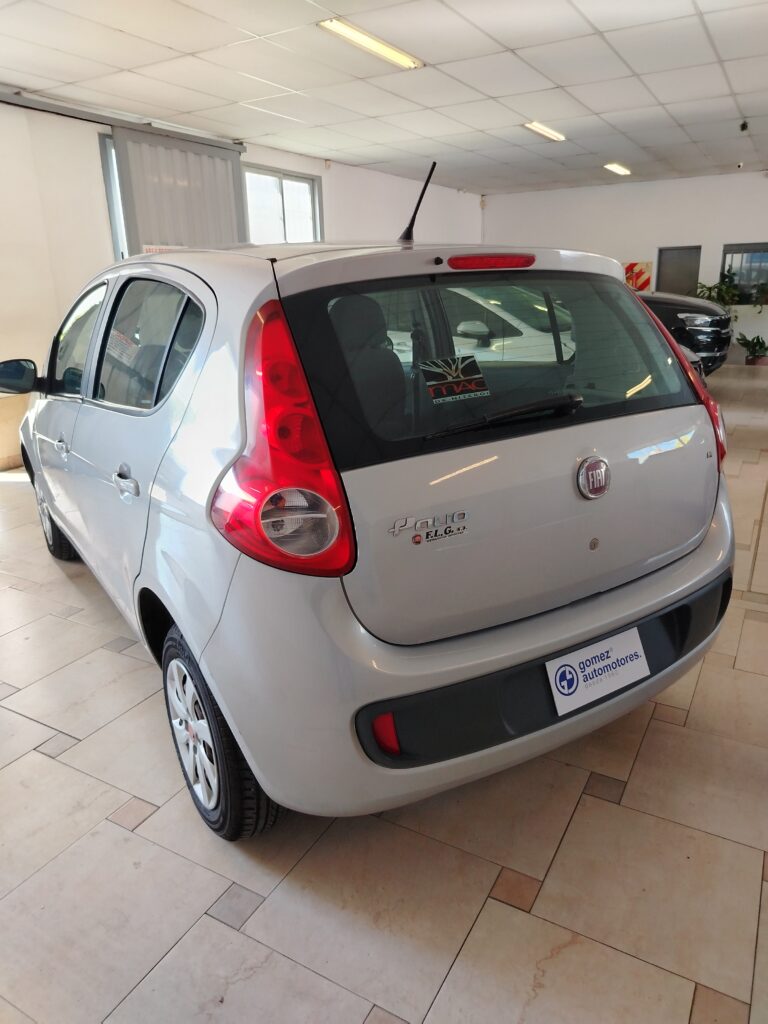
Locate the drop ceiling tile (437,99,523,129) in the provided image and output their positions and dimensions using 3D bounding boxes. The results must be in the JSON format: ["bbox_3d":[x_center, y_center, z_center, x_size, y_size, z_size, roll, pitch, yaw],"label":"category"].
[{"bbox_3d":[0.986,-3.850,6.884,0.605,0.020,1.210,8,20,28],"label":"drop ceiling tile"}]

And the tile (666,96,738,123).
[{"bbox_3d":[3.183,-3.970,7.023,0.600,0.020,1.200,8,21,28],"label":"tile"}]

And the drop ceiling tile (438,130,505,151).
[{"bbox_3d":[1.050,-4.220,8.081,0.607,0.020,1.215,8,20,28],"label":"drop ceiling tile"}]

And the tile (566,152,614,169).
[{"bbox_3d":[2.803,-4.896,9.922,0.600,0.020,1.200,8,21,28],"label":"tile"}]

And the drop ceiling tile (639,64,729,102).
[{"bbox_3d":[2.549,-3.580,5.940,0.607,0.020,1.215,8,20,28],"label":"drop ceiling tile"}]

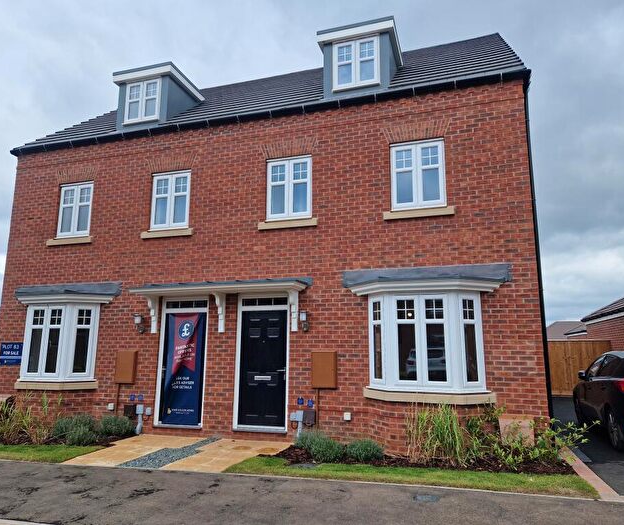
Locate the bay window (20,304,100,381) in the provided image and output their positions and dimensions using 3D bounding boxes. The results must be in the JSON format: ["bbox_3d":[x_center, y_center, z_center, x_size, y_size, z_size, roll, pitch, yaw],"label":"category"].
[{"bbox_3d":[-5.078,1.562,9.140,1.780,1.455,0.440,-3,-10,17],"label":"bay window"}]

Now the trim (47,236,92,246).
[{"bbox_3d":[-5.101,-0.430,9.859,1.178,0.127,0.120,-3,-10,17],"label":"trim"}]

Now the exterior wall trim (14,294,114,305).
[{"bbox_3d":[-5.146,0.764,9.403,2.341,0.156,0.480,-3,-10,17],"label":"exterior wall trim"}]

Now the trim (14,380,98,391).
[{"bbox_3d":[-5.147,2.394,9.085,1.995,0.140,0.420,-3,-10,17],"label":"trim"}]

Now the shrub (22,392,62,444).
[{"bbox_3d":[-4.427,2.571,7.717,0.600,0.820,0.570,-3,-10,17],"label":"shrub"}]

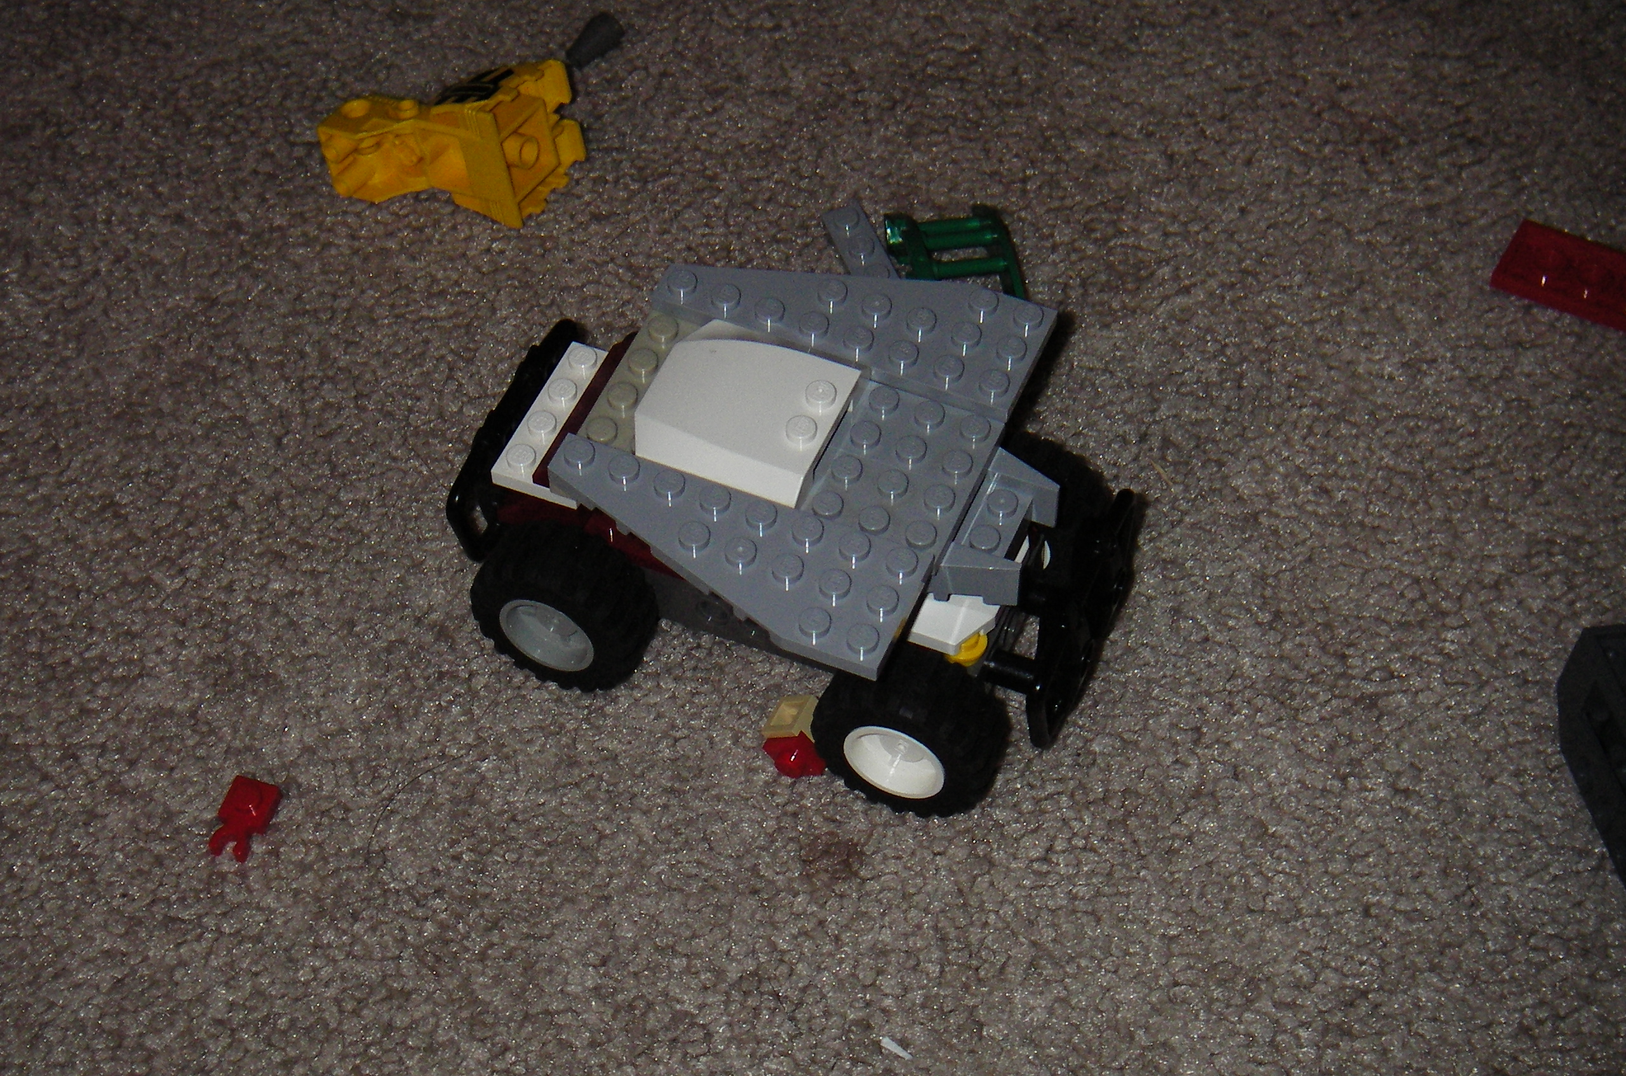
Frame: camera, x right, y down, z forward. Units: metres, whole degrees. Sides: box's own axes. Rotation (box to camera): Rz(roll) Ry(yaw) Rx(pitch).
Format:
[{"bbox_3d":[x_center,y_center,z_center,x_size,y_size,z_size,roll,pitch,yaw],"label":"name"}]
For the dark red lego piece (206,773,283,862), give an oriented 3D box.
[{"bbox_3d":[-0.094,0.047,0.488,0.008,0.005,0.012,16,54,12],"label":"dark red lego piece"}]

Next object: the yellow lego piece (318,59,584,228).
[{"bbox_3d":[-0.068,-0.078,0.574,0.051,0.024,0.026,6,52,4],"label":"yellow lego piece"}]

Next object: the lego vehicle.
[{"bbox_3d":[-0.002,-0.005,0.498,0.112,0.053,0.080,19,54,14],"label":"lego vehicle"}]

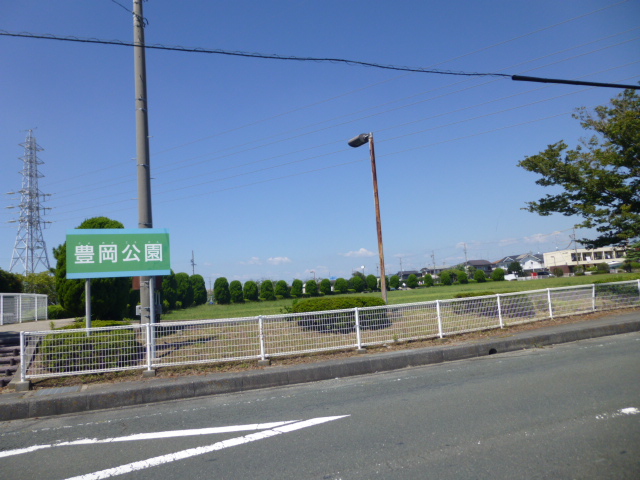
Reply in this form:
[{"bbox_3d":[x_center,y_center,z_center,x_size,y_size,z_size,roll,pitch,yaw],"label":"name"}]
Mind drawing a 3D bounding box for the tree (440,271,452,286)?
[{"bbox_3d":[22.169,6.747,81.000,2.103,2.467,2.103,-2,-6,-22],"label":"tree"}]

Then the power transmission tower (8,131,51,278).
[{"bbox_3d":[-76.547,-5.939,122.000,8.500,45.000,8.500,-6,-6,19],"label":"power transmission tower"}]

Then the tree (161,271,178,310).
[{"bbox_3d":[-8.821,2.921,27.000,1.140,2.630,1.140,-4,-5,0],"label":"tree"}]

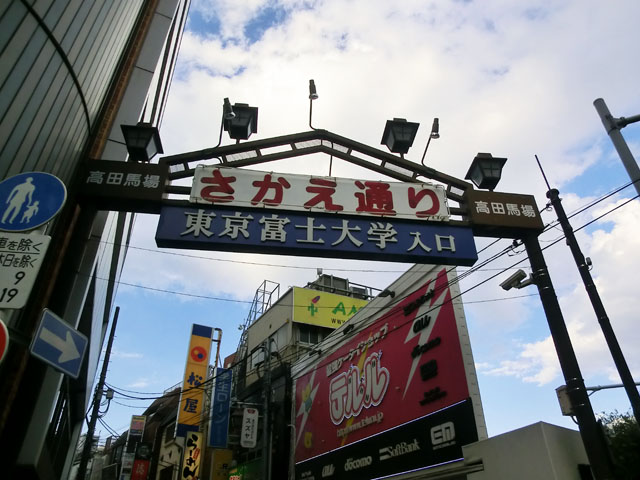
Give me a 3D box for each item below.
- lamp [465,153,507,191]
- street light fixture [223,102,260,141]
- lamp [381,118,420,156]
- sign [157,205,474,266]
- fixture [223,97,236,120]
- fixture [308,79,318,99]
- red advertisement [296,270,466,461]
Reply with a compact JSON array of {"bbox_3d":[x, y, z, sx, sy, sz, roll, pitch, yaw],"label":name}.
[{"bbox_3d":[1.996,-0.812,5.307,0.385,0.464,0.385,1,-33,-3],"label":"lamp"},{"bbox_3d":[-0.929,-1.391,5.204,0.392,0.464,0.392,3,-33,-6],"label":"street light fixture"},{"bbox_3d":[0.989,-1.274,5.442,0.392,0.457,0.392,2,-33,-4],"label":"lamp"},{"bbox_3d":[0.027,-0.021,4.438,3.146,0.374,0.155,4,-33,-7],"label":"sign"},{"bbox_3d":[-1.047,-1.528,5.101,0.106,0.266,0.116,-10,-30,-15],"label":"fixture"},{"bbox_3d":[-0.082,-1.869,5.479,0.113,0.300,0.124,0,-33,-9],"label":"fixture"},{"bbox_3d":[0.943,4.168,12.556,0.150,2.798,9.440,12,-35,-19],"label":"red advertisement"}]

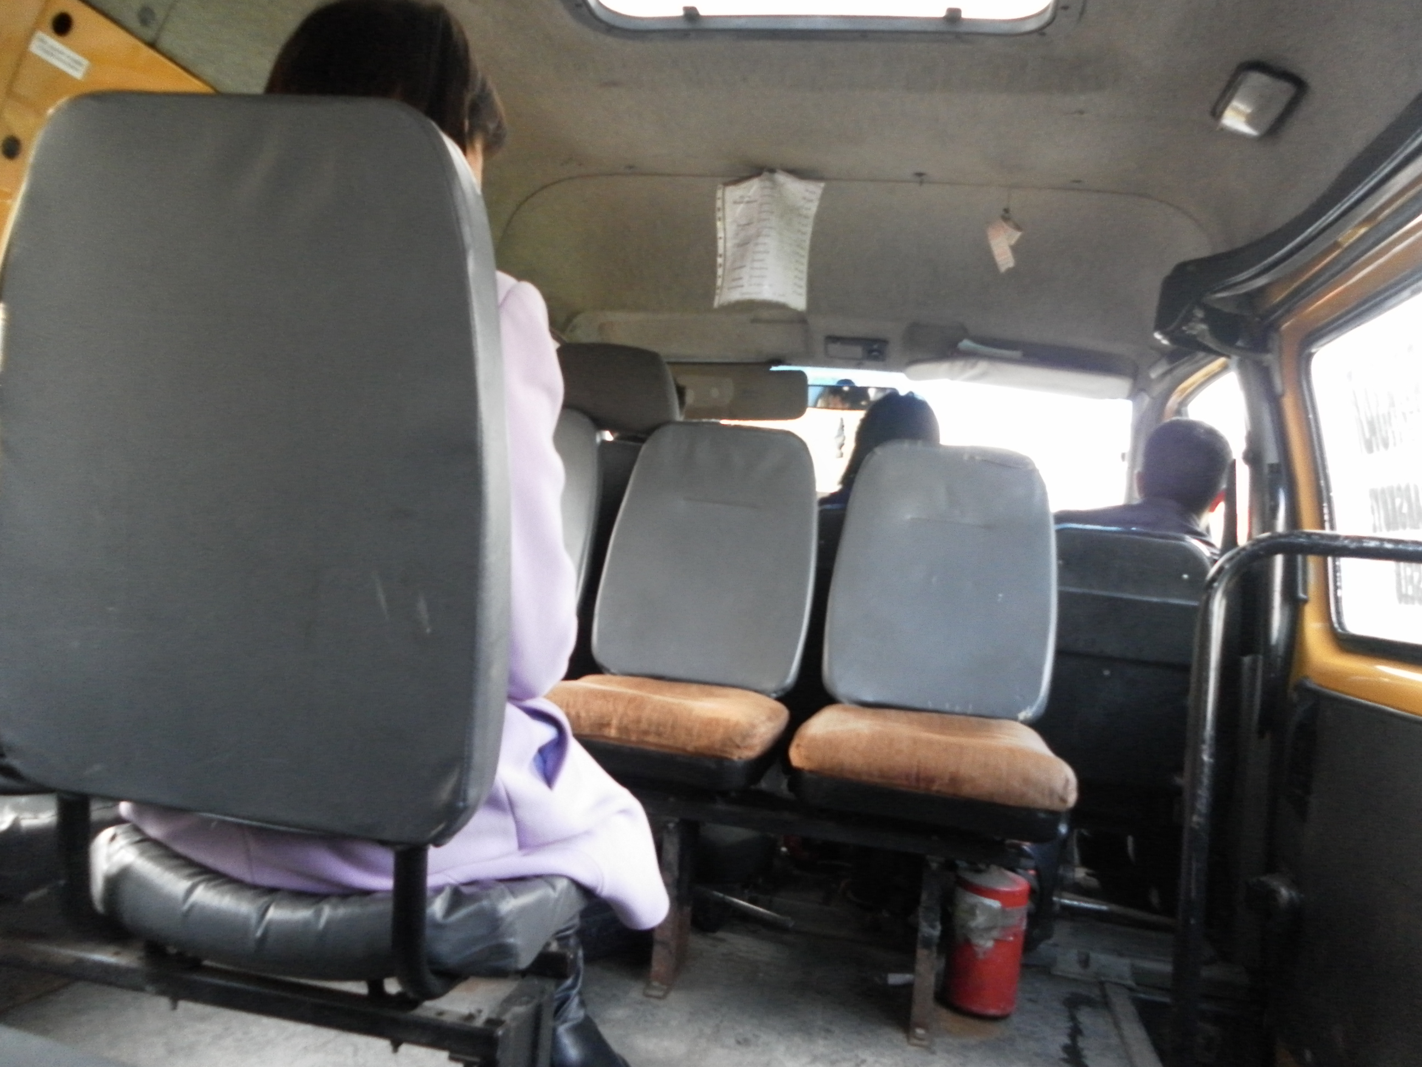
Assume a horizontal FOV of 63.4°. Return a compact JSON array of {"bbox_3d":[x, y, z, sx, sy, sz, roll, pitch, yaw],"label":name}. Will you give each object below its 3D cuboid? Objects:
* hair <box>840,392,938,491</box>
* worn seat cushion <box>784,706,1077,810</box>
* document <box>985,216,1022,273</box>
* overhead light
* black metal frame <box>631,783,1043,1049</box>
[{"bbox_3d":[0.385,-0.182,2.433,0.200,0.225,0.220,5,0,11],"label":"hair"},{"bbox_3d":[0.337,0.328,1.761,0.390,0.090,0.380,5,0,11],"label":"worn seat cushion"},{"bbox_3d":[0.648,-0.642,2.538,0.070,0.125,0.040,5,0,11],"label":"document"},{"bbox_3d":[0.867,-0.679,1.822,0.098,0.035,0.150,21,3,11],"label":"overhead light"},{"bbox_3d":[0.139,0.574,1.861,0.680,0.285,0.340,5,0,11],"label":"black metal frame"}]

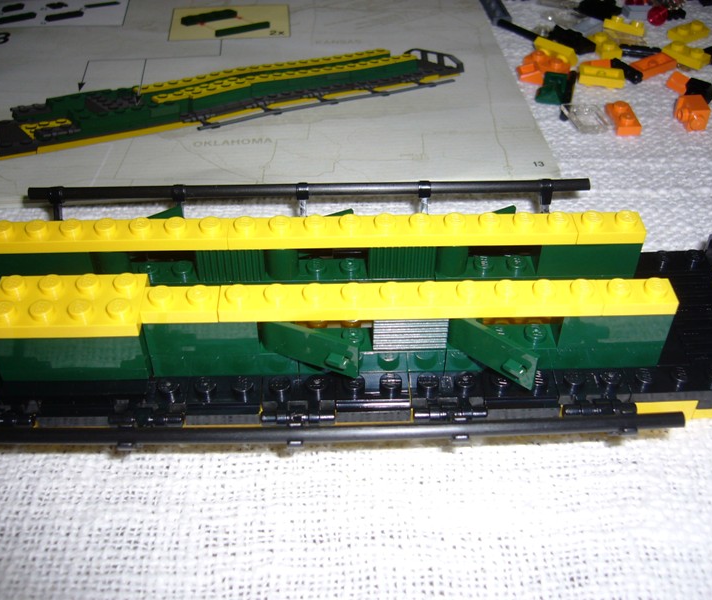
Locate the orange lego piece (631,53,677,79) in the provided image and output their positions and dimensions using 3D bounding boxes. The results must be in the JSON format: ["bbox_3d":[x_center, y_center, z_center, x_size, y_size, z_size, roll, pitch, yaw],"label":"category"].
[{"bbox_3d":[0.111,-0.087,0.303,0.016,0.005,0.008,-21,46,-21],"label":"orange lego piece"}]

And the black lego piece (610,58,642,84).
[{"bbox_3d":[0.101,-0.086,0.303,0.005,0.004,0.015,-15,44,-15],"label":"black lego piece"}]

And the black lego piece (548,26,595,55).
[{"bbox_3d":[0.086,-0.103,0.322,0.008,0.005,0.016,-29,49,-28],"label":"black lego piece"}]

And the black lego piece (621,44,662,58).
[{"bbox_3d":[0.110,-0.096,0.313,0.016,0.004,0.004,9,43,10],"label":"black lego piece"}]

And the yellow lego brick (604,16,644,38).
[{"bbox_3d":[0.109,-0.110,0.326,0.016,0.005,0.008,20,23,17],"label":"yellow lego brick"}]

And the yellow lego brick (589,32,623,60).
[{"bbox_3d":[0.098,-0.100,0.317,0.008,0.005,0.016,-12,43,-11],"label":"yellow lego brick"}]

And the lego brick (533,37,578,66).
[{"bbox_3d":[0.076,-0.094,0.309,0.016,0.008,0.005,33,88,33],"label":"lego brick"}]

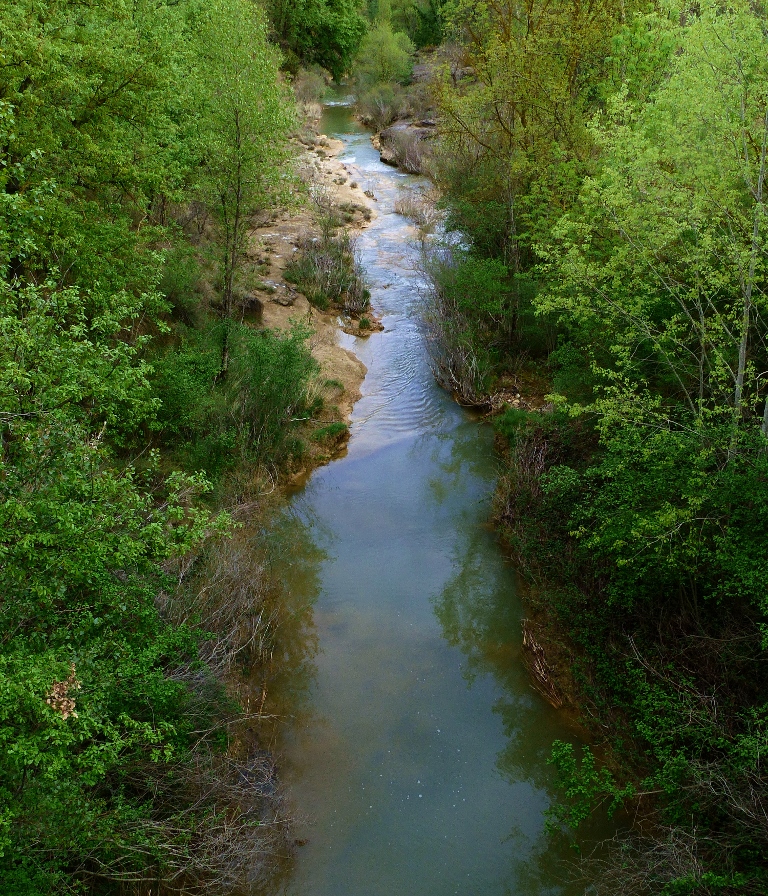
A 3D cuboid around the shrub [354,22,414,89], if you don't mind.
[{"bbox_3d":[0.030,-23.920,61.510,3.670,3.880,3.500,0,25,0],"label":"shrub"}]

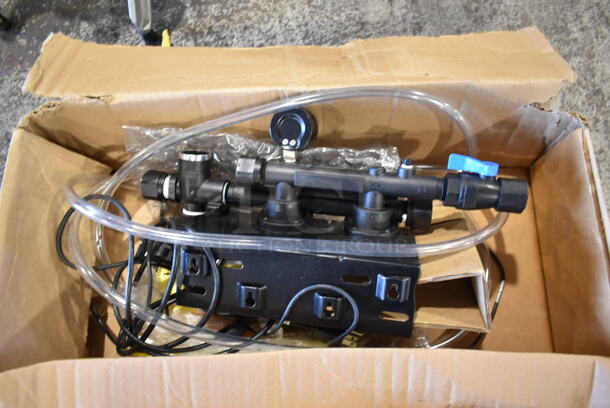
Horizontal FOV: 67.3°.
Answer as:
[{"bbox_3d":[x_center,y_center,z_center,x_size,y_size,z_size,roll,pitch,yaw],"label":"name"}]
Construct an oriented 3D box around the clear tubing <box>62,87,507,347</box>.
[{"bbox_3d":[-0.027,0.010,0.610,0.540,0.220,0.340,-1,71,2],"label":"clear tubing"}]

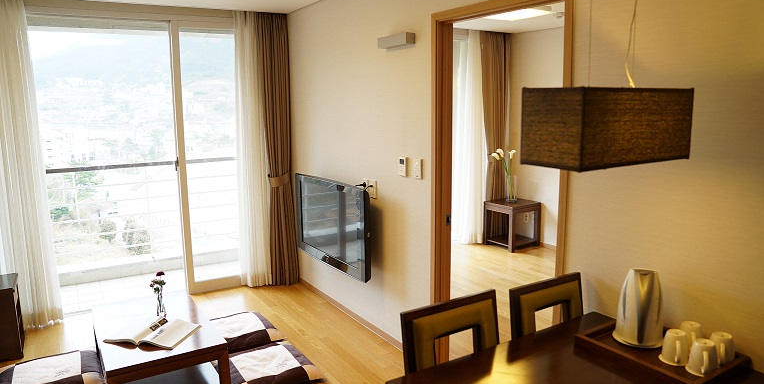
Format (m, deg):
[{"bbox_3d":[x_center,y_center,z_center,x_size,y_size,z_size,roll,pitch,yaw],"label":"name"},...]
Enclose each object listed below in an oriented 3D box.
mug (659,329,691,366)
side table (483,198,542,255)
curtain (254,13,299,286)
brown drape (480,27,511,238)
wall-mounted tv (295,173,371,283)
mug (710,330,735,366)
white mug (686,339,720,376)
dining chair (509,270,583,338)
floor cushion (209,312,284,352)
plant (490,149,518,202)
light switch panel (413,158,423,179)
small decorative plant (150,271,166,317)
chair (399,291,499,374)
[{"bbox_3d":[0.927,0.491,1.607,0.087,0.087,0.103,3,10,21],"label":"mug"},{"bbox_3d":[1.494,0.370,5.811,0.498,0.478,0.453,-7,11,-32],"label":"side table"},{"bbox_3d":[-0.944,-0.332,4.498,0.302,2.365,0.151,-7,11,-32],"label":"curtain"},{"bbox_3d":[1.337,-0.609,5.929,0.423,2.375,0.151,-7,11,-32],"label":"brown drape"},{"bbox_3d":[-0.354,0.214,3.666,0.090,0.600,1.040,-7,11,-32],"label":"wall-mounted tv"},{"bbox_3d":[1.059,0.493,1.588,0.087,0.085,0.103,3,10,21],"label":"mug"},{"bbox_3d":[0.975,0.501,1.542,0.087,0.087,0.103,3,10,21],"label":"white mug"},{"bbox_3d":[0.768,0.821,1.833,0.413,0.931,0.528,-7,11,-32],"label":"dining chair"},{"bbox_3d":[-1.016,0.984,3.558,0.508,0.086,0.543,-7,11,-32],"label":"floor cushion"},{"bbox_3d":[1.446,-0.182,5.900,0.241,0.584,0.191,-7,11,-32],"label":"plant"},{"bbox_3d":[0.201,-0.131,2.921,0.015,0.117,0.070,-7,11,-32],"label":"light switch panel"},{"bbox_3d":[-1.356,0.627,3.084,0.091,0.277,0.091,-7,11,-32],"label":"small decorative plant"},{"bbox_3d":[0.367,0.854,1.585,0.420,0.920,0.510,-7,11,-32],"label":"chair"}]

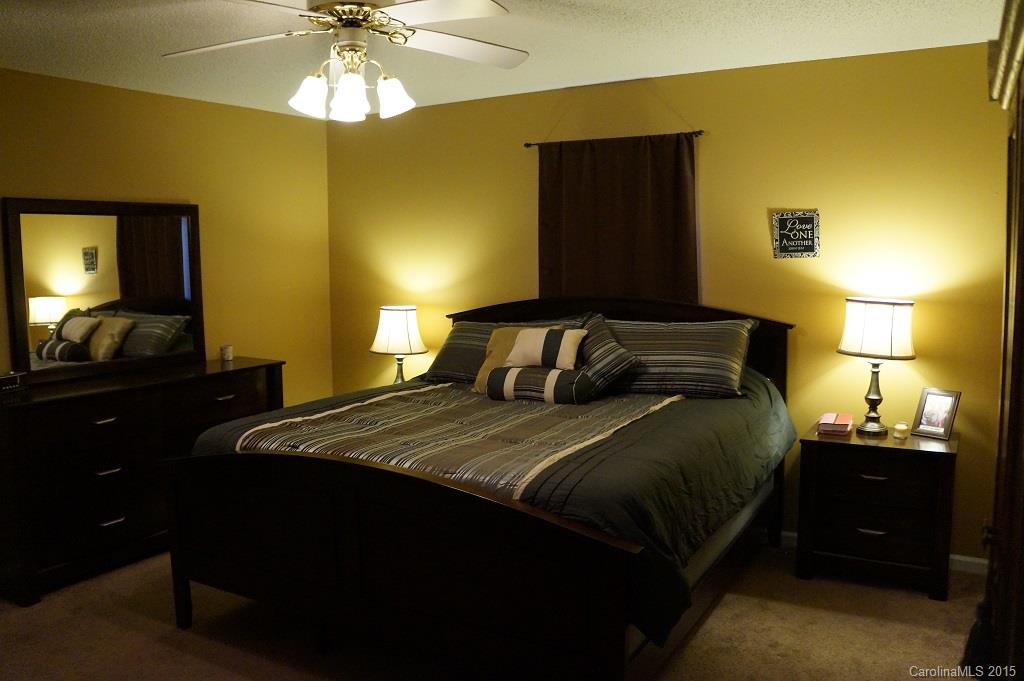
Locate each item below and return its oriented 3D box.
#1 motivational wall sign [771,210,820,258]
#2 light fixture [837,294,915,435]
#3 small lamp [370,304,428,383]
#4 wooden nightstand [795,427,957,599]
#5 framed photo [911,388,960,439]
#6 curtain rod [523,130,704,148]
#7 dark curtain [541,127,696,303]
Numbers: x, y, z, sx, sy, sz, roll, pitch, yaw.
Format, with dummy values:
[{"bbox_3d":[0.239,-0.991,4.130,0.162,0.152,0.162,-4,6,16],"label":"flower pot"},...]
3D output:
[{"bbox_3d":[1.455,-0.541,3.927,0.224,0.239,0.020,3,7,31],"label":"motivational wall sign"},{"bbox_3d":[1.731,0.132,3.655,0.342,0.663,0.342,3,7,31],"label":"light fixture"},{"bbox_3d":[-0.746,0.094,5.109,0.383,0.643,0.383,-1,6,0],"label":"small lamp"},{"bbox_3d":[1.762,0.802,3.706,0.643,0.678,0.418,3,7,30],"label":"wooden nightstand"},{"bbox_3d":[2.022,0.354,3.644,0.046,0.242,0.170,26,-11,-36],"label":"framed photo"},{"bbox_3d":[0.547,-1.143,4.364,1.109,0.041,0.051,3,7,31],"label":"curtain rod"},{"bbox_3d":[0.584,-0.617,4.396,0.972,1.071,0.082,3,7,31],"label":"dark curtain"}]

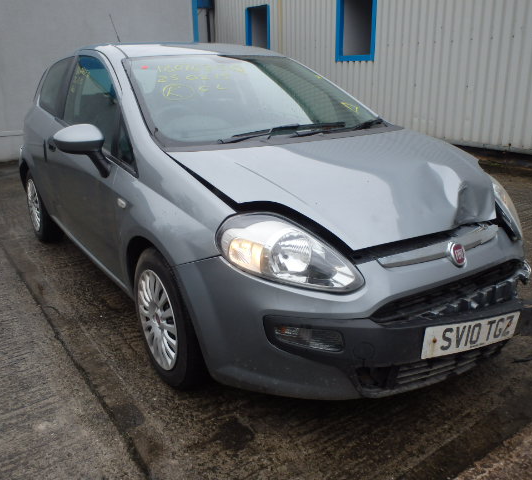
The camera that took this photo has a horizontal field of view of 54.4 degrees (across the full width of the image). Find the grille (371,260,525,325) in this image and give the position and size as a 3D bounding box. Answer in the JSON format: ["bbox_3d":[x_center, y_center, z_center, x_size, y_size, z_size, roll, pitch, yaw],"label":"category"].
[{"bbox_3d":[0.673,0.189,1.823,0.840,0.170,0.140,-12,20,-32],"label":"grille"}]

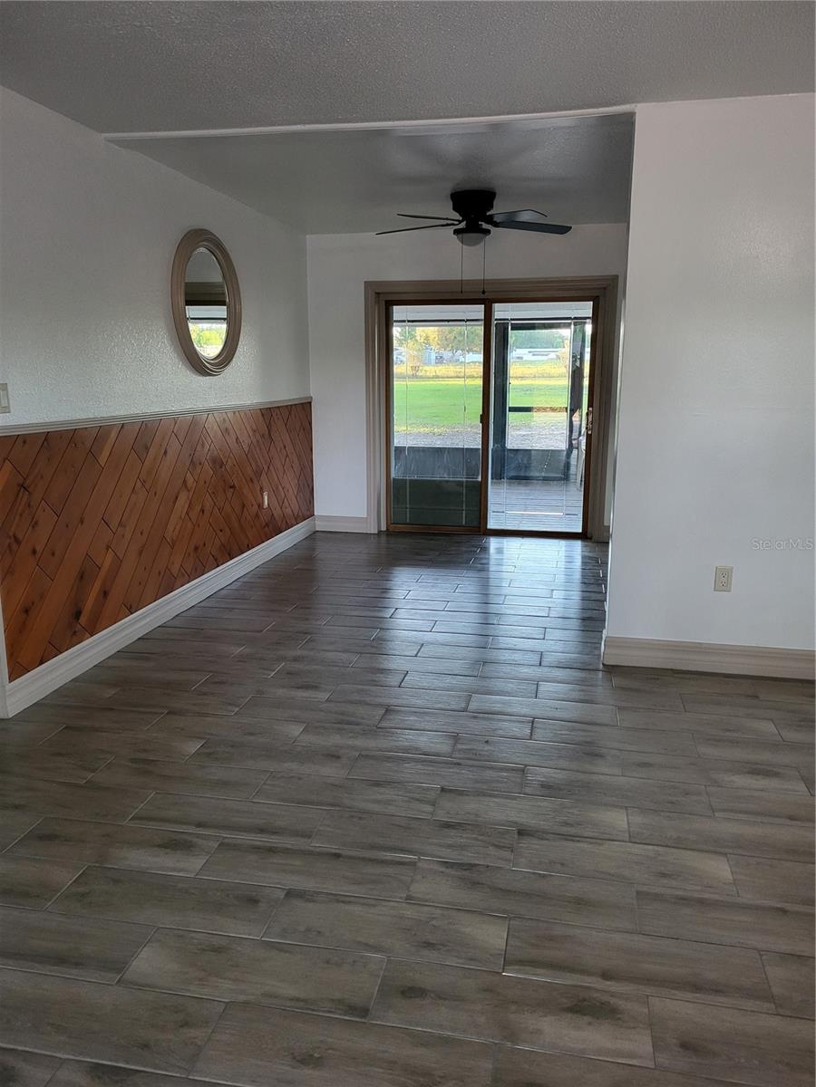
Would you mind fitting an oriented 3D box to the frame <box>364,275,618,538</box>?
[{"bbox_3d":[0.647,-1.078,6.722,2.002,2.095,0.140,3,12,11],"label":"frame"}]

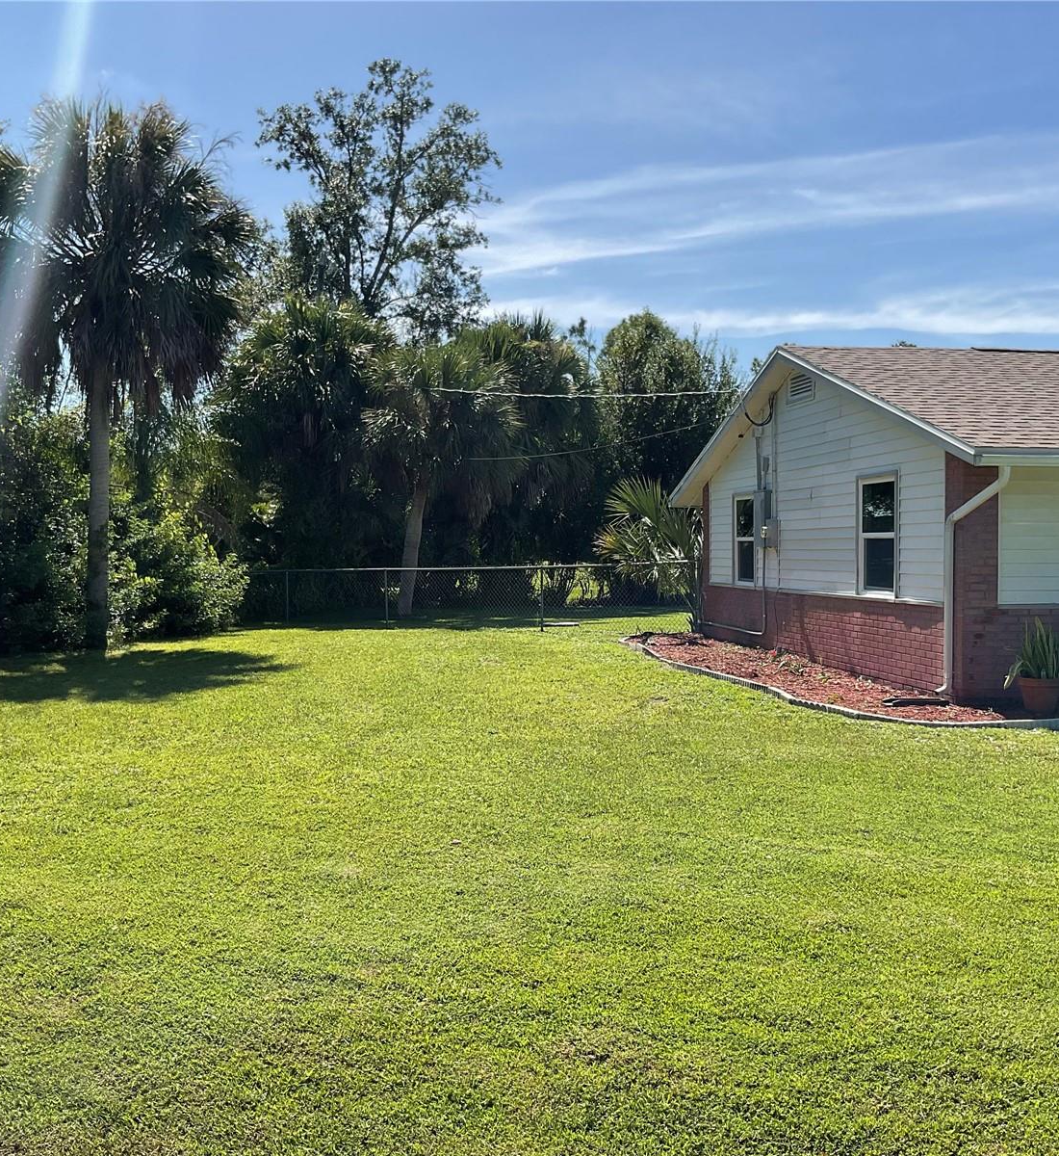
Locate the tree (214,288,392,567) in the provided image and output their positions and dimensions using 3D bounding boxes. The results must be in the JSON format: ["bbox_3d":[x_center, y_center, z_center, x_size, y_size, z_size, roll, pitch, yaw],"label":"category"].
[{"bbox_3d":[-6.000,-3.330,34.500,4.700,8.500,4.600,0,1,0],"label":"tree"}]

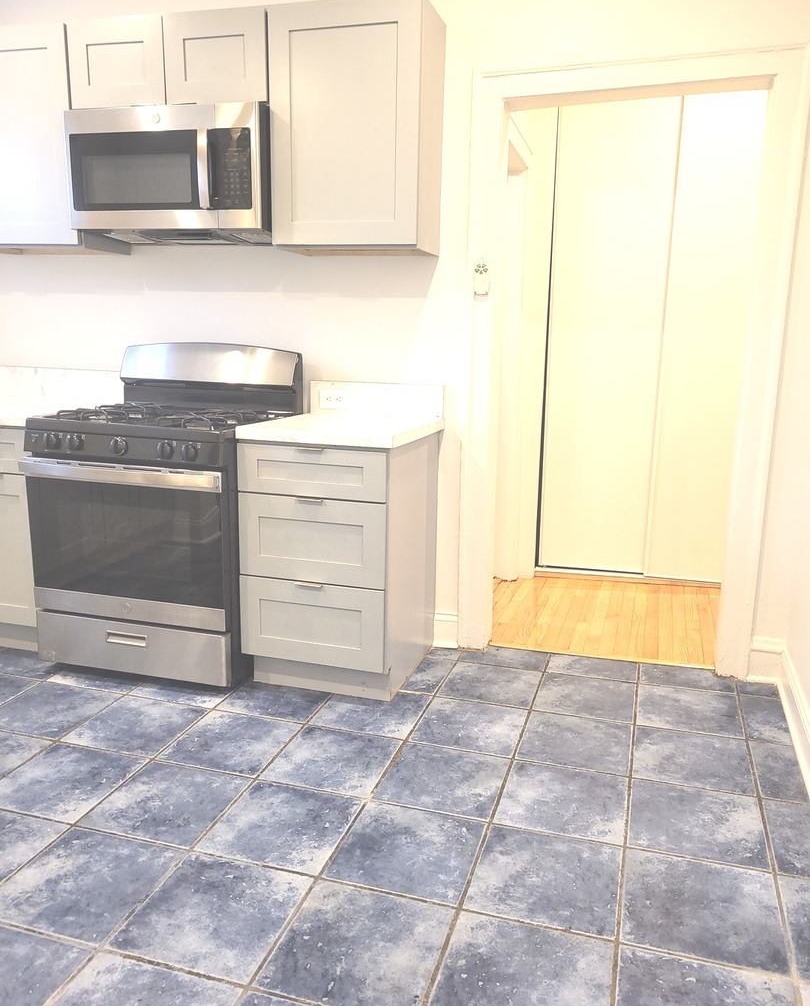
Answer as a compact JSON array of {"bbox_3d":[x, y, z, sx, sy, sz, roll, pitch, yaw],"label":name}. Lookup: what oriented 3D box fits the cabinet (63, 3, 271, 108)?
[{"bbox_3d":[-0.776,-1.538,2.925,0.768,0.300,0.315,5,12,15],"label":"cabinet"}]

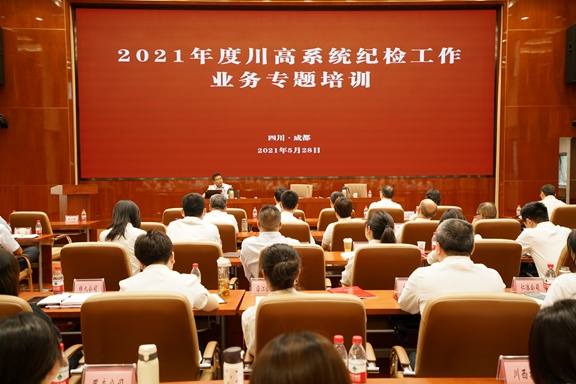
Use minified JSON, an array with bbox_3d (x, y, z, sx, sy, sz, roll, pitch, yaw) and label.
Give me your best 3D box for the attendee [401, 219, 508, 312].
[{"bbox_3d":[0.800,0.753,2.880,0.530,1.270,0.760,0,3,-3],"label":"attendee"}]

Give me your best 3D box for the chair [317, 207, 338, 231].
[{"bbox_3d":[0.650,0.714,7.788,0.640,0.980,0.630,0,2,0],"label":"chair"}]

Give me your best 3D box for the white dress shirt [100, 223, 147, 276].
[{"bbox_3d":[-1.189,0.500,4.142,0.410,0.570,0.290,0,3,11],"label":"white dress shirt"}]

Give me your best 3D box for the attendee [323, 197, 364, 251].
[{"bbox_3d":[0.615,0.661,6.234,0.480,1.220,0.750,0,2,-3],"label":"attendee"}]

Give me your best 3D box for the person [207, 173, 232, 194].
[{"bbox_3d":[-1.339,0.263,10.931,0.520,1.240,0.800,-1,3,-4],"label":"person"}]

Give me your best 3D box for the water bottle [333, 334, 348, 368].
[{"bbox_3d":[0.183,0.602,2.010,0.063,0.176,0.063,0,3,-1],"label":"water bottle"}]

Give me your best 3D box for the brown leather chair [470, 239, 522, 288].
[{"bbox_3d":[1.335,0.820,4.060,0.630,1.000,0.640,0,3,-2],"label":"brown leather chair"}]

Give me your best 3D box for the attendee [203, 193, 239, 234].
[{"bbox_3d":[-0.735,0.645,6.254,0.460,1.250,0.750,0,2,0],"label":"attendee"}]

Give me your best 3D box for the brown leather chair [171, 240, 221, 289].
[{"bbox_3d":[-0.692,0.822,4.210,0.600,0.970,0.620,0,3,-1],"label":"brown leather chair"}]

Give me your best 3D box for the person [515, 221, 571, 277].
[{"bbox_3d":[1.996,0.684,4.293,0.480,1.200,0.720,-1,4,-19],"label":"person"}]

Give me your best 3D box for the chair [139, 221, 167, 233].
[{"bbox_3d":[-1.357,0.757,5.500,0.630,1.000,0.640,0,3,-1],"label":"chair"}]

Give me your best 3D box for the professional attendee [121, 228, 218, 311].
[{"bbox_3d":[-0.600,0.792,2.967,0.510,1.240,0.750,0,2,3],"label":"professional attendee"}]

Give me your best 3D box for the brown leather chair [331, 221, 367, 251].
[{"bbox_3d":[0.690,0.786,6.110,0.640,0.980,0.630,0,2,0],"label":"brown leather chair"}]

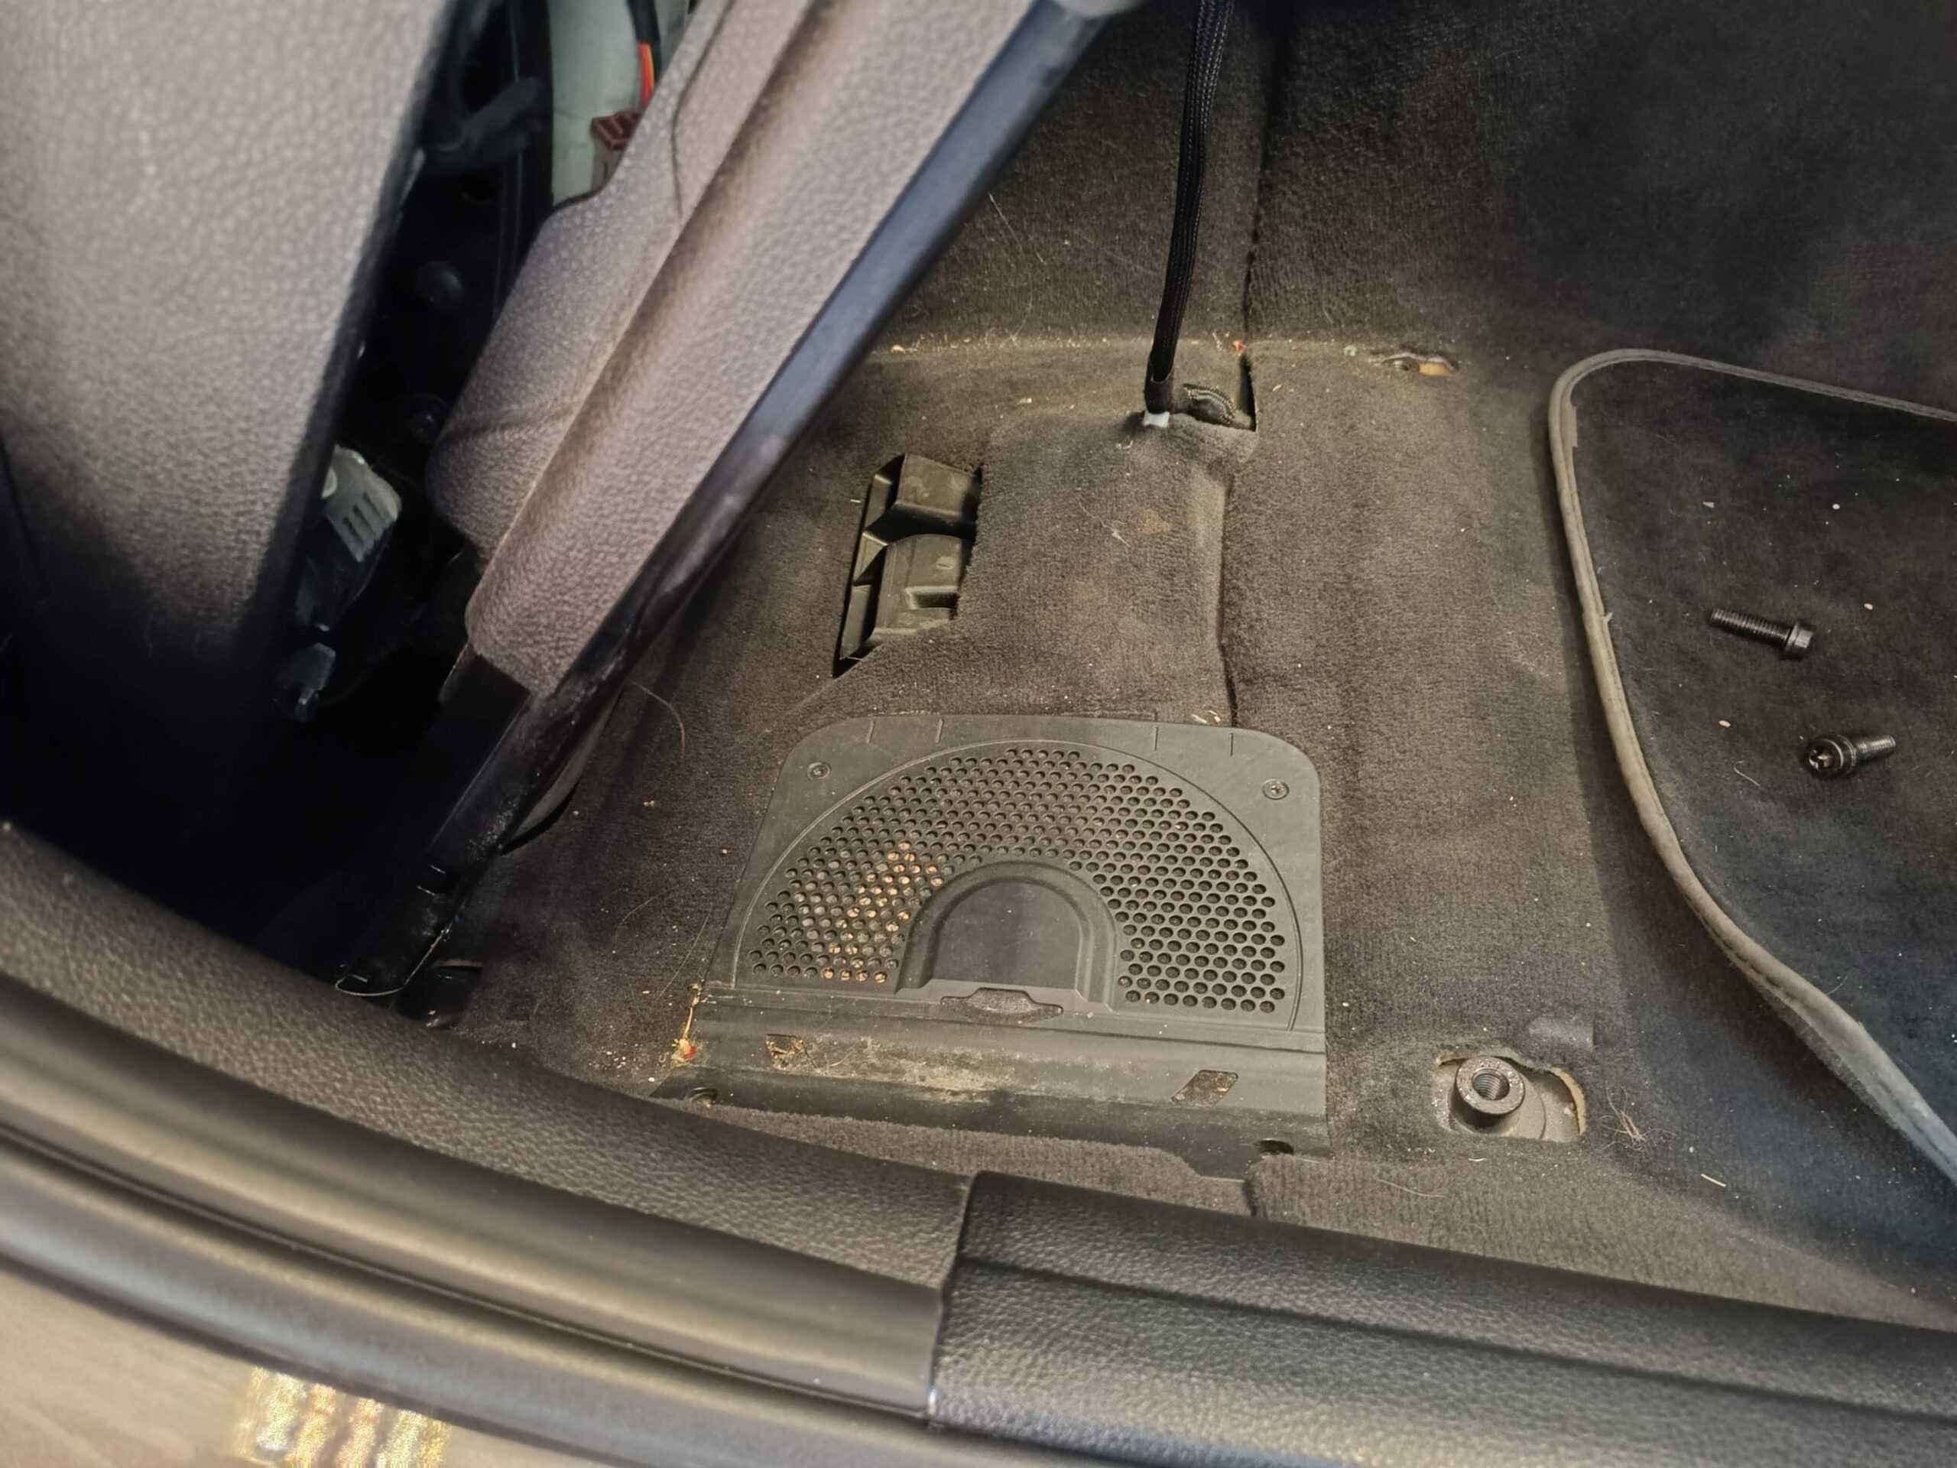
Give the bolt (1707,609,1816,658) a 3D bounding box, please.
[{"bbox_3d":[0.330,-0.045,0.572,0.038,0.019,0.019,19,52,31],"label":"bolt"}]

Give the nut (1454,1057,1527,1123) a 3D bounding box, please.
[{"bbox_3d":[0.171,0.121,0.456,0.021,0.012,0.021,3,47,10],"label":"nut"}]

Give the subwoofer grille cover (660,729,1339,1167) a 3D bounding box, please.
[{"bbox_3d":[0.016,0.071,0.525,0.229,0.022,0.200,3,47,10],"label":"subwoofer grille cover"}]

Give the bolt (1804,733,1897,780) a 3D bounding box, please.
[{"bbox_3d":[0.336,0.008,0.519,0.034,0.018,0.018,-7,45,-15],"label":"bolt"}]

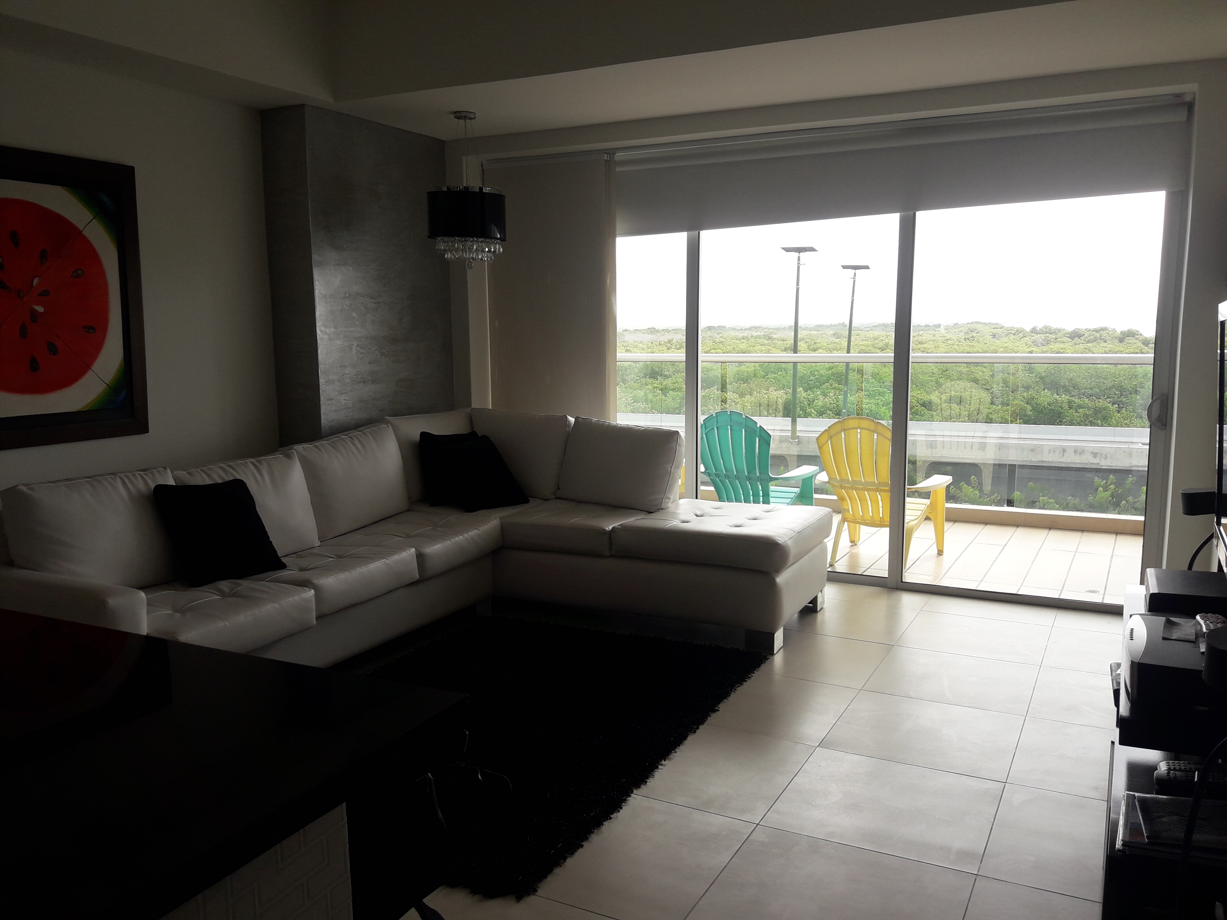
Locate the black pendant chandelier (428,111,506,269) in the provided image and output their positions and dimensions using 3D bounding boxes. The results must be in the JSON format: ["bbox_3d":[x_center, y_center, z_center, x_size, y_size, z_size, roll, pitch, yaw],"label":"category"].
[{"bbox_3d":[-0.771,-1.420,5.259,0.404,0.800,0.404,0,8,0],"label":"black pendant chandelier"}]

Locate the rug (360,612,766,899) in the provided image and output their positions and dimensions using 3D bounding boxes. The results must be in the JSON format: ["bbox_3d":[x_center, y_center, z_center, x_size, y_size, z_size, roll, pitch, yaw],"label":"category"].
[{"bbox_3d":[-0.426,0.925,3.688,1.430,0.045,1.970,4,9,28],"label":"rug"}]

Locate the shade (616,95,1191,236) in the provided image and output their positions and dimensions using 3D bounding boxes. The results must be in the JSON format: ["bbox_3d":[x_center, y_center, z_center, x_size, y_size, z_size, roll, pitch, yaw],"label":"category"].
[{"bbox_3d":[1.283,-1.473,5.084,2.867,0.465,0.110,4,9,28],"label":"shade"}]

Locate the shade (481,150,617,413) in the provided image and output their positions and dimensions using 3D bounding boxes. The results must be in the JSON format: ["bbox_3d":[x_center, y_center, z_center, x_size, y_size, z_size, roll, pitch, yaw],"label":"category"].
[{"bbox_3d":[-0.391,-0.668,6.092,0.910,2.320,0.110,4,9,28],"label":"shade"}]

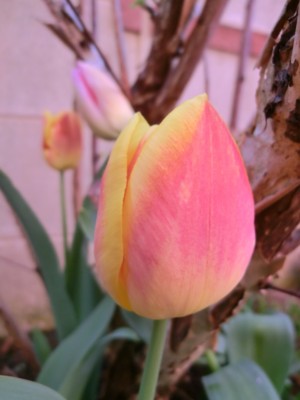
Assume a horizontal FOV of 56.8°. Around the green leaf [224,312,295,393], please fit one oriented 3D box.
[{"bbox_3d":[0.089,0.124,0.225,0.056,0.066,0.030,3,12,0],"label":"green leaf"}]

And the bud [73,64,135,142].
[{"bbox_3d":[-0.036,-0.072,0.205,0.036,0.068,0.036,-30,3,0],"label":"bud"}]

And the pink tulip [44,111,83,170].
[{"bbox_3d":[-0.103,-0.070,0.325,0.047,0.070,0.047,0,9,0],"label":"pink tulip"}]

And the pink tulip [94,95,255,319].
[{"bbox_3d":[0.010,0.003,0.107,0.058,0.086,0.057,9,8,0],"label":"pink tulip"}]

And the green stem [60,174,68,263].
[{"bbox_3d":[-0.100,0.022,0.325,0.006,0.113,0.006,-3,8,0],"label":"green stem"}]

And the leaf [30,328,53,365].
[{"bbox_3d":[-0.121,0.165,0.310,0.020,0.044,0.010,-15,9,0],"label":"leaf"}]

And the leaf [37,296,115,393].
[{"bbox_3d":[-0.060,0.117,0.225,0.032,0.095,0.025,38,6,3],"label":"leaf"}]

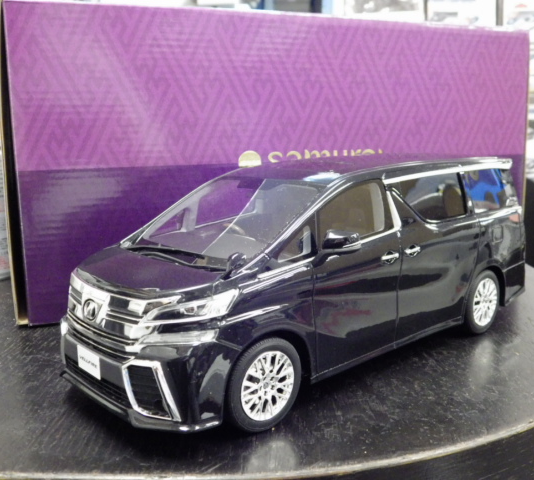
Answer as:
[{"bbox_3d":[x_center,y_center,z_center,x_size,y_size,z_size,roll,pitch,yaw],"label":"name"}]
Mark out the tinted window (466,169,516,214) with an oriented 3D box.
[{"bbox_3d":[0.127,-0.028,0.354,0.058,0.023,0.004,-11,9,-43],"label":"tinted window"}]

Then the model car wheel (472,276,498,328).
[{"bbox_3d":[0.119,0.034,0.356,0.028,0.028,0.010,-10,13,-42],"label":"model car wheel"}]

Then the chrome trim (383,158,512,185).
[{"bbox_3d":[0.096,-0.037,0.329,0.130,0.007,0.005,-10,14,-44],"label":"chrome trim"}]

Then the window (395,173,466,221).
[{"bbox_3d":[0.080,-0.021,0.310,0.062,0.023,0.003,-10,0,-42],"label":"window"}]

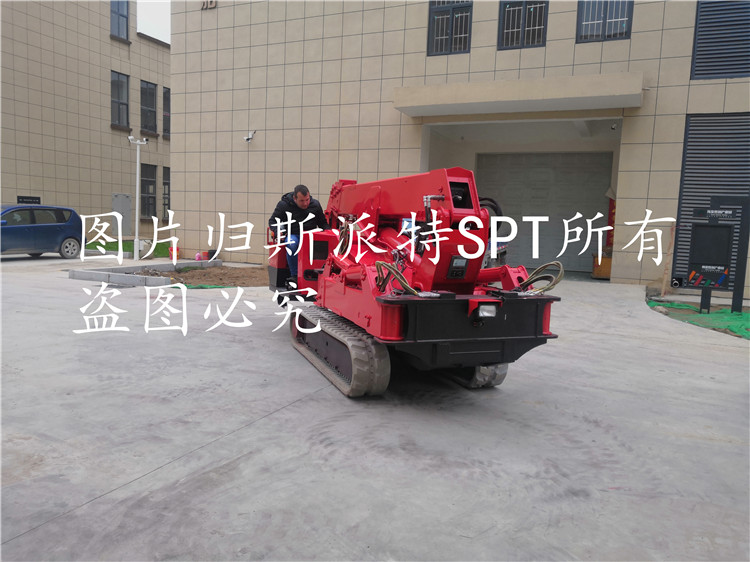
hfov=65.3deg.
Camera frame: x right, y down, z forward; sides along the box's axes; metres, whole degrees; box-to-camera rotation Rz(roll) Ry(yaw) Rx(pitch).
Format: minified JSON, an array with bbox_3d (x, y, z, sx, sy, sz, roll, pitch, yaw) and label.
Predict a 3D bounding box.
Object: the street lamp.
[{"bbox_3d":[-6.981,-2.400,17.249,0.550,3.610,0.260,1,6,-15],"label":"street lamp"}]

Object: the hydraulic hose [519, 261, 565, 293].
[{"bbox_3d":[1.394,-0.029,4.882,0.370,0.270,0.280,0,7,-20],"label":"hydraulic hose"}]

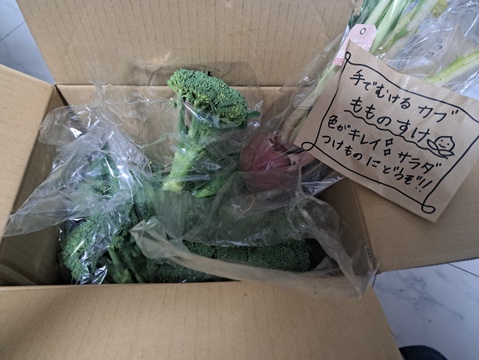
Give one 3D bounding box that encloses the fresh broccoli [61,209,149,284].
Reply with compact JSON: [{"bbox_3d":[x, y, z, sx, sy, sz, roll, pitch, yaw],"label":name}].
[{"bbox_3d":[-0.155,0.085,0.400,0.105,0.120,0.105,-37,22,0],"label":"fresh broccoli"}]

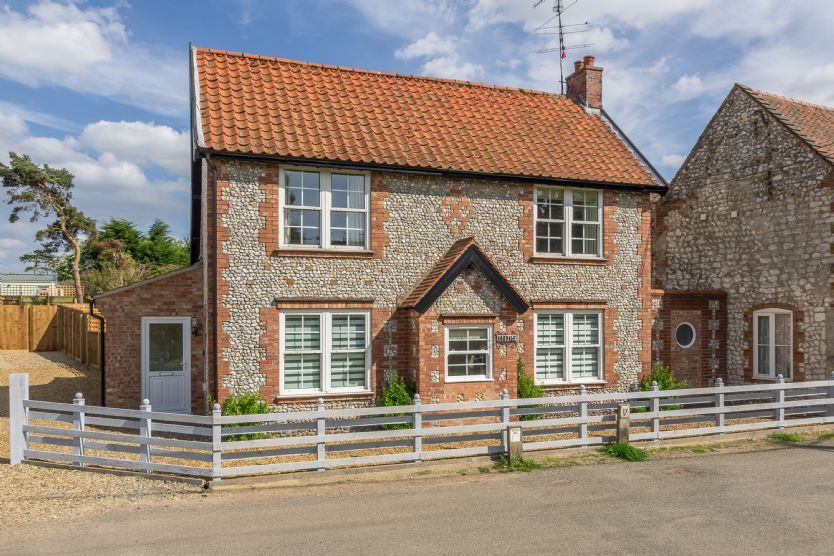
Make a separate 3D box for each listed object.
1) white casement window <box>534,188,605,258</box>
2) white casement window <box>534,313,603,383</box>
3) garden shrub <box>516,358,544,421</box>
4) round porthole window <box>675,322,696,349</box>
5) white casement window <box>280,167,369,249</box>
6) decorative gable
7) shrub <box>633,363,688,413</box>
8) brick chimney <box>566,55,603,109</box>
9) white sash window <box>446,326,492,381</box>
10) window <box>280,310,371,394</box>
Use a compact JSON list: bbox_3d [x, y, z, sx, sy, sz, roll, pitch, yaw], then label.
[{"bbox_3d":[3.151,-1.149,13.406,1.651,1.449,0.120,1,-3,-20],"label":"white casement window"},{"bbox_3d":[3.130,1.420,13.293,1.624,1.504,0.120,1,-3,-20],"label":"white casement window"},{"bbox_3d":[2.177,2.231,12.531,0.600,1.326,0.550,1,-3,-20],"label":"garden shrub"},{"bbox_3d":[6.118,1.308,14.761,0.611,0.604,0.100,1,-3,-20],"label":"round porthole window"},{"bbox_3d":[-1.636,-1.242,11.686,1.665,1.469,0.120,1,-3,-20],"label":"white casement window"},{"bbox_3d":[0.928,-0.029,12.138,2.233,1.394,0.680,1,-3,-20],"label":"decorative gable"},{"bbox_3d":[5.223,2.399,13.922,1.150,1.122,0.900,1,-3,-20],"label":"shrub"},{"bbox_3d":[4.266,-4.920,16.482,0.508,1.485,0.920,1,-3,-20],"label":"brick chimney"},{"bbox_3d":[0.934,1.382,11.914,0.906,1.048,0.120,1,-3,-20],"label":"white sash window"},{"bbox_3d":[-1.613,1.328,11.589,1.657,1.494,0.120,1,-3,-20],"label":"window"}]

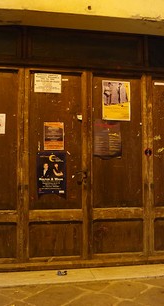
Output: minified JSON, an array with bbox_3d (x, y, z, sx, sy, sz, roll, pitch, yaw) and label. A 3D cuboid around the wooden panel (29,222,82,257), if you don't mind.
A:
[{"bbox_3d":[-0.267,0.880,3.124,0.543,0.362,0.040,0,-4,-9],"label":"wooden panel"}]

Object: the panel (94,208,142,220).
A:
[{"bbox_3d":[0.384,0.642,3.236,0.545,0.110,0.040,0,-4,-9],"label":"panel"}]

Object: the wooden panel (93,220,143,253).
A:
[{"bbox_3d":[0.380,0.874,3.229,0.542,0.356,0.040,0,-4,-9],"label":"wooden panel"}]

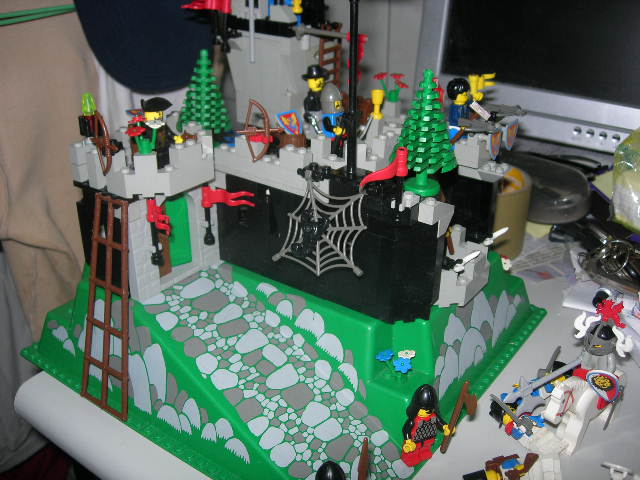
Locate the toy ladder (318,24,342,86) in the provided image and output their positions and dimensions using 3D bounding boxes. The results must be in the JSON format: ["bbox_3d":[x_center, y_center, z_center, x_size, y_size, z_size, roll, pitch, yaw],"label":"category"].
[{"bbox_3d":[0.008,-0.119,0.481,0.005,0.056,0.022,18,31,33],"label":"toy ladder"}]

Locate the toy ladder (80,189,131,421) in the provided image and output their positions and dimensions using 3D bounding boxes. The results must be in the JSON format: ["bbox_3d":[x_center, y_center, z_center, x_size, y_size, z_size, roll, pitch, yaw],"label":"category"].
[{"bbox_3d":[-0.117,0.037,0.389,0.041,0.127,0.004,17,18,34],"label":"toy ladder"}]

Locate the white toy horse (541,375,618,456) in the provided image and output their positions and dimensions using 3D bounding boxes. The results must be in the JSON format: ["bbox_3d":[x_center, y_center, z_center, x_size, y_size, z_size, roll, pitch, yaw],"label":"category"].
[{"bbox_3d":[0.138,0.089,0.377,0.058,0.042,0.017,-23,34,-39],"label":"white toy horse"}]

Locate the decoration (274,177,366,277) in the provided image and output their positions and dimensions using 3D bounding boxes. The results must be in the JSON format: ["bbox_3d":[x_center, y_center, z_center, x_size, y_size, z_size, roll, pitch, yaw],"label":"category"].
[{"bbox_3d":[-0.002,-0.006,0.376,0.057,0.060,0.007,11,28,21],"label":"decoration"}]

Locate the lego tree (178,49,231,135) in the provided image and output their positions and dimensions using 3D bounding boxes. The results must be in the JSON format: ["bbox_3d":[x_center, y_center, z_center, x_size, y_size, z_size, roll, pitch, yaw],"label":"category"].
[{"bbox_3d":[-0.070,-0.086,0.438,0.036,0.065,0.036,0,26,0],"label":"lego tree"}]

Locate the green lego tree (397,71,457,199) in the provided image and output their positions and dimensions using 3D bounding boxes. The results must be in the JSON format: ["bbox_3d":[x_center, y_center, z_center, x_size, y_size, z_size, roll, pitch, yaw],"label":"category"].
[{"bbox_3d":[0.056,-0.056,0.362,0.036,0.065,0.036,0,26,0],"label":"green lego tree"}]

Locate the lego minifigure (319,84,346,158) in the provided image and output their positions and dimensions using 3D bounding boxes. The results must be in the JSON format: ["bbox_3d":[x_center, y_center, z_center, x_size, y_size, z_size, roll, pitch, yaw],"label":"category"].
[{"bbox_3d":[0.008,-0.070,0.413,0.017,0.043,0.025,21,33,36],"label":"lego minifigure"}]

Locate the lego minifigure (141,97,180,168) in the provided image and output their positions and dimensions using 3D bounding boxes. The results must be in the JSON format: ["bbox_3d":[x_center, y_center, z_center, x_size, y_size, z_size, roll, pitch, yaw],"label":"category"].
[{"bbox_3d":[-0.095,-0.062,0.419,0.016,0.043,0.025,19,32,34],"label":"lego minifigure"}]

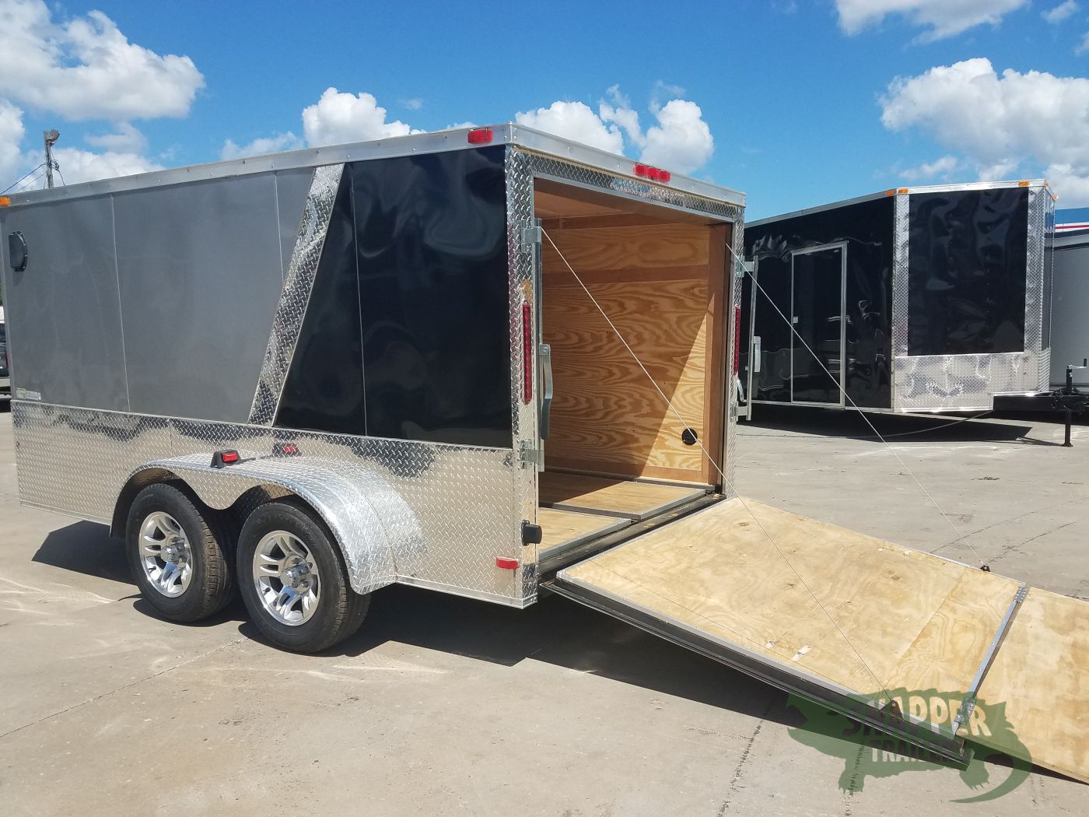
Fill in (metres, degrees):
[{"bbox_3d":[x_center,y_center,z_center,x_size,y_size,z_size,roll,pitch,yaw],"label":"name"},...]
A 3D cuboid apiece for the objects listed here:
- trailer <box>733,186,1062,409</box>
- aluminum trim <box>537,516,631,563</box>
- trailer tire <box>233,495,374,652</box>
[{"bbox_3d":[4.086,-1.349,11.802,2.499,2.570,6.600,-3,5,-22],"label":"trailer"},{"bbox_3d":[0.180,0.595,3.731,0.032,0.036,0.770,4,8,36],"label":"aluminum trim"},{"bbox_3d":[-1.074,0.726,3.625,0.675,0.675,0.208,3,8,31],"label":"trailer tire"}]

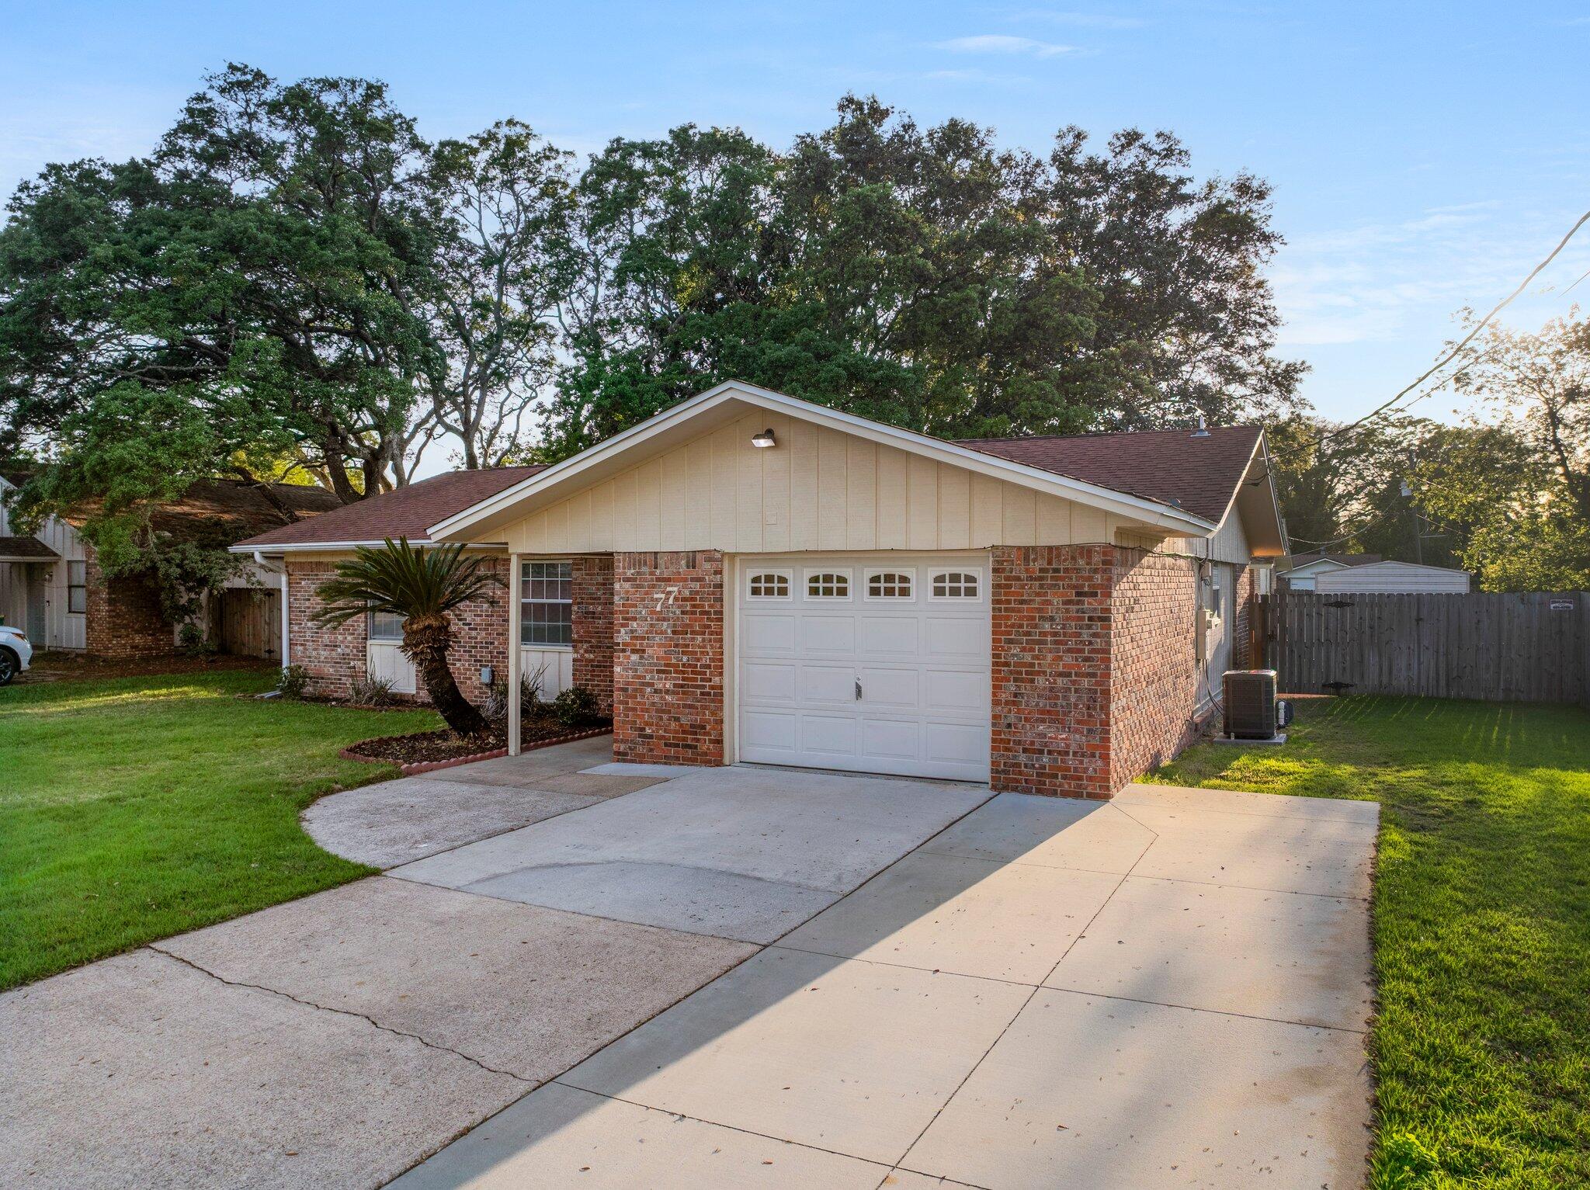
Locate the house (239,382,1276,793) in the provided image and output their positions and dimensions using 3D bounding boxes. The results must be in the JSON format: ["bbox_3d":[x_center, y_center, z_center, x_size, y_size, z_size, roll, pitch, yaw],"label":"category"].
[{"bbox_3d":[-0.948,-0.519,19.017,16.270,4.380,15.250,1,1,27],"label":"house"}]

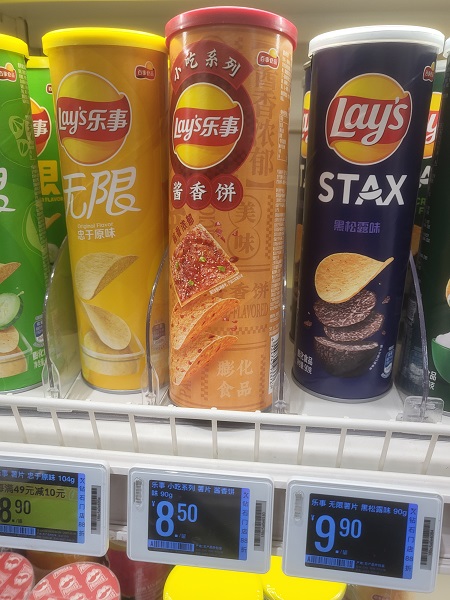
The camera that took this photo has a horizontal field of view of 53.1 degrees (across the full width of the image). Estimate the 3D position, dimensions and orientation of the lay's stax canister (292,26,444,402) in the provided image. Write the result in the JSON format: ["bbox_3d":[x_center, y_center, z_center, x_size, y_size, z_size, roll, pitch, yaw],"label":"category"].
[{"bbox_3d":[0.092,-0.050,0.318,0.079,0.234,0.079,6,18,15],"label":"lay's stax canister"}]

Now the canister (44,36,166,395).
[{"bbox_3d":[-0.074,-0.054,0.327,0.079,0.234,0.079,1,18,4],"label":"canister"}]

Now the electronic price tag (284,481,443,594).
[{"bbox_3d":[0.078,0.134,0.262,0.085,0.058,0.012,3,5,6],"label":"electronic price tag"}]

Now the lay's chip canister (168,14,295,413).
[{"bbox_3d":[0.001,-0.047,0.298,0.079,0.234,0.079,1,12,0],"label":"lay's chip canister"}]

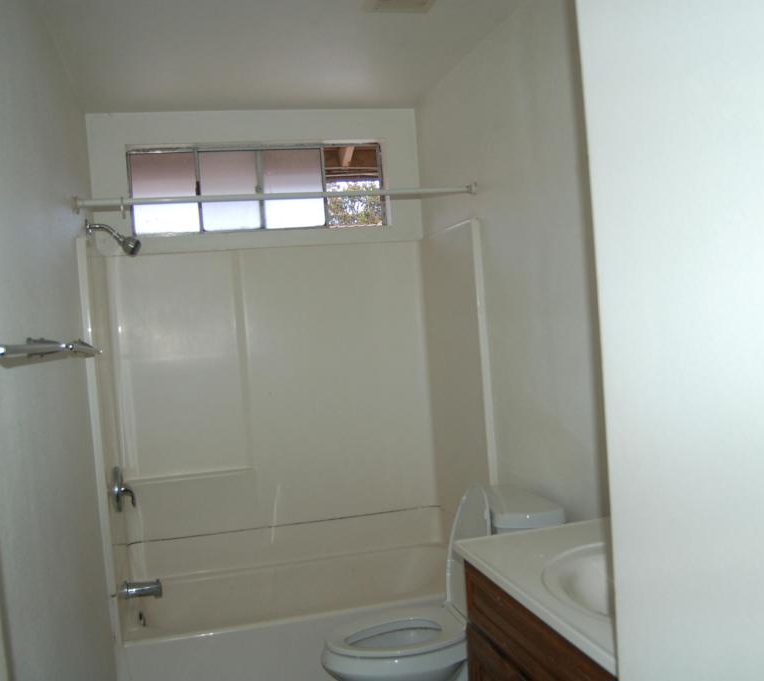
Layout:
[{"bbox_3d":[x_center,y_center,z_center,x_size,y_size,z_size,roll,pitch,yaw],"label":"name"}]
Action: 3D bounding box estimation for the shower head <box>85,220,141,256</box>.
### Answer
[{"bbox_3d":[-1.058,-0.405,3.028,0.197,0.145,0.075,-5,2,-14],"label":"shower head"}]

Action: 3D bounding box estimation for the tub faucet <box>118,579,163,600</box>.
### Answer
[{"bbox_3d":[-0.964,0.992,3.066,0.155,0.078,0.065,-5,2,-14],"label":"tub faucet"}]

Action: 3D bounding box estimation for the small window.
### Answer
[{"bbox_3d":[-0.563,-0.715,3.602,1.180,0.390,0.070,-5,2,-14],"label":"small window"}]

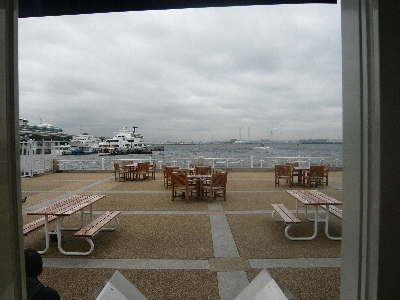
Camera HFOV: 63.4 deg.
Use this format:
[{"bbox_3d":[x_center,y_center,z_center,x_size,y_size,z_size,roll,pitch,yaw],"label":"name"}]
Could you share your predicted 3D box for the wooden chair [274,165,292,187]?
[{"bbox_3d":[3.440,1.060,13.130,0.620,0.880,0.600,0,1,26],"label":"wooden chair"}]

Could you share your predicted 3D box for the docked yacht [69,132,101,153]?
[{"bbox_3d":[-65.000,-4.000,183.000,8.000,11.000,25.000,0,1,3],"label":"docked yacht"}]

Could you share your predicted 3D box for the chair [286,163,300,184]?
[{"bbox_3d":[4.200,1.037,14.300,0.620,0.880,0.600,0,1,-7],"label":"chair"}]

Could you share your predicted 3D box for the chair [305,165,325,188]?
[{"bbox_3d":[4.500,1.064,12.830,0.620,0.880,0.600,0,1,-5],"label":"chair"}]

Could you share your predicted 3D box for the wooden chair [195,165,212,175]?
[{"bbox_3d":[0.130,1.076,12.660,0.620,0.880,0.600,0,1,-7],"label":"wooden chair"}]

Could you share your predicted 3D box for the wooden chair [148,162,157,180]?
[{"bbox_3d":[-2.420,1.026,15.650,0.600,0.880,0.620,0,1,-3],"label":"wooden chair"}]

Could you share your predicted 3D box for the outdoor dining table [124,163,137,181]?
[{"bbox_3d":[-3.070,1.106,15.700,0.880,0.720,0.880,0,1,0],"label":"outdoor dining table"}]

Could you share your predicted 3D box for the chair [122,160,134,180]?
[{"bbox_3d":[-3.550,1.018,16.200,0.620,0.880,0.600,0,1,-14],"label":"chair"}]

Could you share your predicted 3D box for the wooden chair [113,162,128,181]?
[{"bbox_3d":[-3.580,1.038,15.100,0.600,0.880,0.620,-1,1,-37],"label":"wooden chair"}]

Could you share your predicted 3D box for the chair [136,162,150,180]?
[{"bbox_3d":[-2.800,1.034,15.220,0.620,0.880,0.600,-1,1,-37],"label":"chair"}]

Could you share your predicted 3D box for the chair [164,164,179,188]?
[{"bbox_3d":[-0.870,1.079,12.580,0.620,0.880,0.600,1,1,34],"label":"chair"}]

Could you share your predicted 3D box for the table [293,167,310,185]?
[{"bbox_3d":[4.360,1.129,13.650,0.880,0.720,0.880,0,1,0],"label":"table"}]

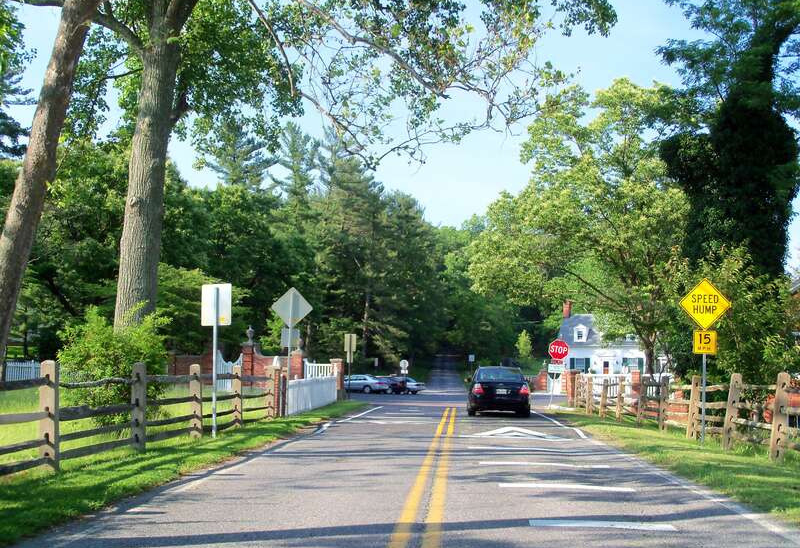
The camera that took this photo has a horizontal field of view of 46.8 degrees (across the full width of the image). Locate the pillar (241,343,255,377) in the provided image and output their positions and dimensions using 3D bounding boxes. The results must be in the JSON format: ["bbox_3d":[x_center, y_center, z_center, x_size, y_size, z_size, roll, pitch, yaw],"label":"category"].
[{"bbox_3d":[-8.386,4.989,51.128,0.680,2.394,0.680,0,-6,4],"label":"pillar"}]

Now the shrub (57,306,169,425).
[{"bbox_3d":[-6.220,1.985,20.137,2.400,2.558,2.300,0,-6,4],"label":"shrub"}]

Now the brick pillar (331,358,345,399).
[{"bbox_3d":[-2.704,4.596,40.099,0.560,1.853,0.560,0,-6,4],"label":"brick pillar"}]

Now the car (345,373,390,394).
[{"bbox_3d":[-3.126,8.070,68.078,4.700,1.450,1.800,-4,-7,30],"label":"car"}]

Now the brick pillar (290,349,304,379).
[{"bbox_3d":[-5.544,5.121,50.110,0.680,2.049,0.680,0,-6,4],"label":"brick pillar"}]

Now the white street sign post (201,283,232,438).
[{"bbox_3d":[-3.486,1.635,17.557,0.610,2.940,0.070,0,-6,4],"label":"white street sign post"}]

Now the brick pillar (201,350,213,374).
[{"bbox_3d":[-9.635,4.576,47.000,0.600,2.150,0.600,-1,-6,5],"label":"brick pillar"}]

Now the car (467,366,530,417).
[{"bbox_3d":[3.085,3.709,29.480,1.850,1.490,4.850,0,-6,4],"label":"car"}]

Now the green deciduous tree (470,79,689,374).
[{"bbox_3d":[11.651,-2.800,61.115,13.800,20.843,13.500,0,-6,4],"label":"green deciduous tree"}]

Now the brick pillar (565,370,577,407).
[{"bbox_3d":[6.791,4.523,36.576,0.460,1.426,0.460,0,-6,4],"label":"brick pillar"}]

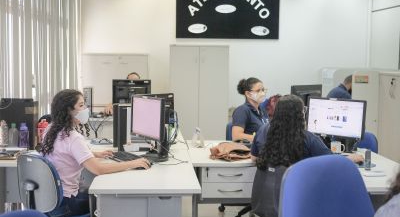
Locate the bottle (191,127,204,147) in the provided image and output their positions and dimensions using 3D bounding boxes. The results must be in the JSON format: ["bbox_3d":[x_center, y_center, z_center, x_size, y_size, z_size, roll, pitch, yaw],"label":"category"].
[{"bbox_3d":[-0.018,0.236,4.842,0.090,0.165,0.090,1,5,0],"label":"bottle"}]

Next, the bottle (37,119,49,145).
[{"bbox_3d":[-1.280,0.196,4.819,0.080,0.215,0.080,1,5,0],"label":"bottle"}]

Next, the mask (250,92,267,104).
[{"bbox_3d":[0.537,-0.111,5.392,0.100,0.110,0.130,4,6,30],"label":"mask"}]

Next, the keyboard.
[{"bbox_3d":[-0.504,0.358,4.221,0.150,0.030,0.440,-2,6,-30],"label":"keyboard"}]

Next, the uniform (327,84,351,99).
[{"bbox_3d":[1.700,-0.011,7.027,0.360,0.550,0.480,0,5,-6],"label":"uniform"}]

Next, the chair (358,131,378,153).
[{"bbox_3d":[1.379,0.621,5.127,0.580,0.860,0.580,3,6,20],"label":"chair"}]

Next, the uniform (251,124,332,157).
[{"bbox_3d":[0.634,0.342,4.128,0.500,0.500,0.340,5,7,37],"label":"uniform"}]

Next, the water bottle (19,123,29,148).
[{"bbox_3d":[-1.408,0.207,4.720,0.075,0.205,0.075,1,5,0],"label":"water bottle"}]

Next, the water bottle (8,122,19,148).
[{"bbox_3d":[-1.492,0.206,4.720,0.075,0.205,0.075,1,5,0],"label":"water bottle"}]

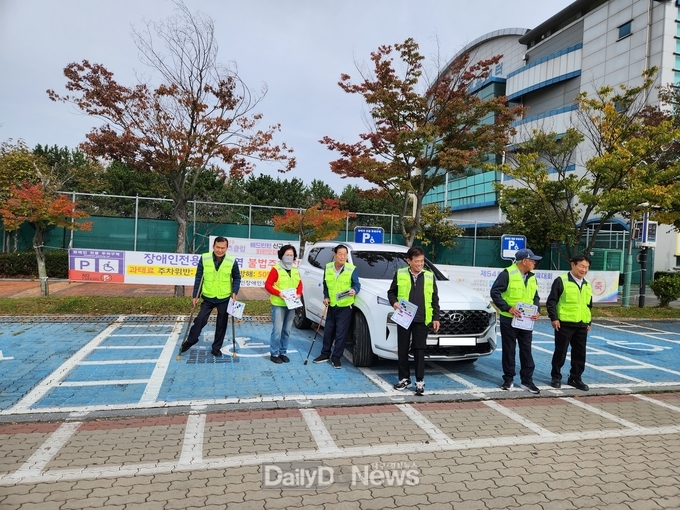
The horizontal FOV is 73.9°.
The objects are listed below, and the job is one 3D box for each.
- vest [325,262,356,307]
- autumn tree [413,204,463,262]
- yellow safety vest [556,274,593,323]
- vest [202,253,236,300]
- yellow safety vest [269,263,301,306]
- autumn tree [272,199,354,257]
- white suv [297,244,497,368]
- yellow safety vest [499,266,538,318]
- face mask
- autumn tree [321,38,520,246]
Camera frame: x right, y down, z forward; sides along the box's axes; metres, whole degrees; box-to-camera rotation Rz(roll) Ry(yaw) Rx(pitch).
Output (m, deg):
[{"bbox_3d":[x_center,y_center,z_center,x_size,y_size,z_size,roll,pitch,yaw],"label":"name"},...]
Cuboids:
[{"bbox_3d":[0.014,0.404,6.193,0.420,0.620,0.270,3,1,15],"label":"vest"},{"bbox_3d":[3.690,-0.230,17.484,2.050,3.300,1.900,2,1,-16],"label":"autumn tree"},{"bbox_3d":[2.939,0.551,5.657,0.430,0.620,0.290,3,1,-2],"label":"yellow safety vest"},{"bbox_3d":[-1.743,0.301,6.469,0.460,0.660,0.280,2,1,-11],"label":"vest"},{"bbox_3d":[-0.741,0.419,6.201,0.410,0.590,0.270,2,1,-25],"label":"yellow safety vest"},{"bbox_3d":[-0.726,-0.121,12.171,2.200,2.850,2.000,2,1,-16],"label":"autumn tree"},{"bbox_3d":[0.601,0.644,7.711,1.930,1.700,4.780,2,1,-20],"label":"white suv"},{"bbox_3d":[2.173,0.433,5.470,0.440,0.640,0.290,2,1,-12],"label":"yellow safety vest"},{"bbox_3d":[-0.703,0.108,6.110,0.160,0.180,0.120,2,1,-15],"label":"face mask"},{"bbox_3d":[2.411,-2.343,12.986,5.800,7.500,5.300,2,1,-16],"label":"autumn tree"}]

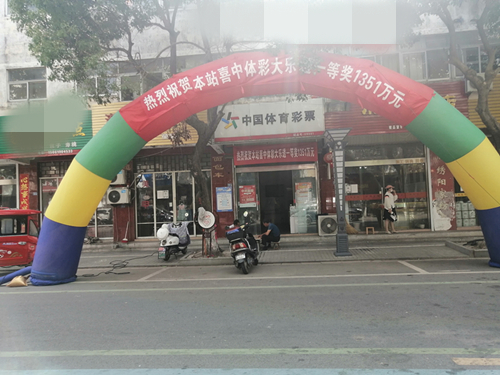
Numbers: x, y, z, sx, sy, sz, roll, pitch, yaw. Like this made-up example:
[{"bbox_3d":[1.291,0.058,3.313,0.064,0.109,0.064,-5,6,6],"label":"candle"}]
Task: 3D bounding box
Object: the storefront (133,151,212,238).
[{"bbox_3d":[-2.827,0.246,13.694,2.976,3.199,0.600,-3,-4,5],"label":"storefront"}]

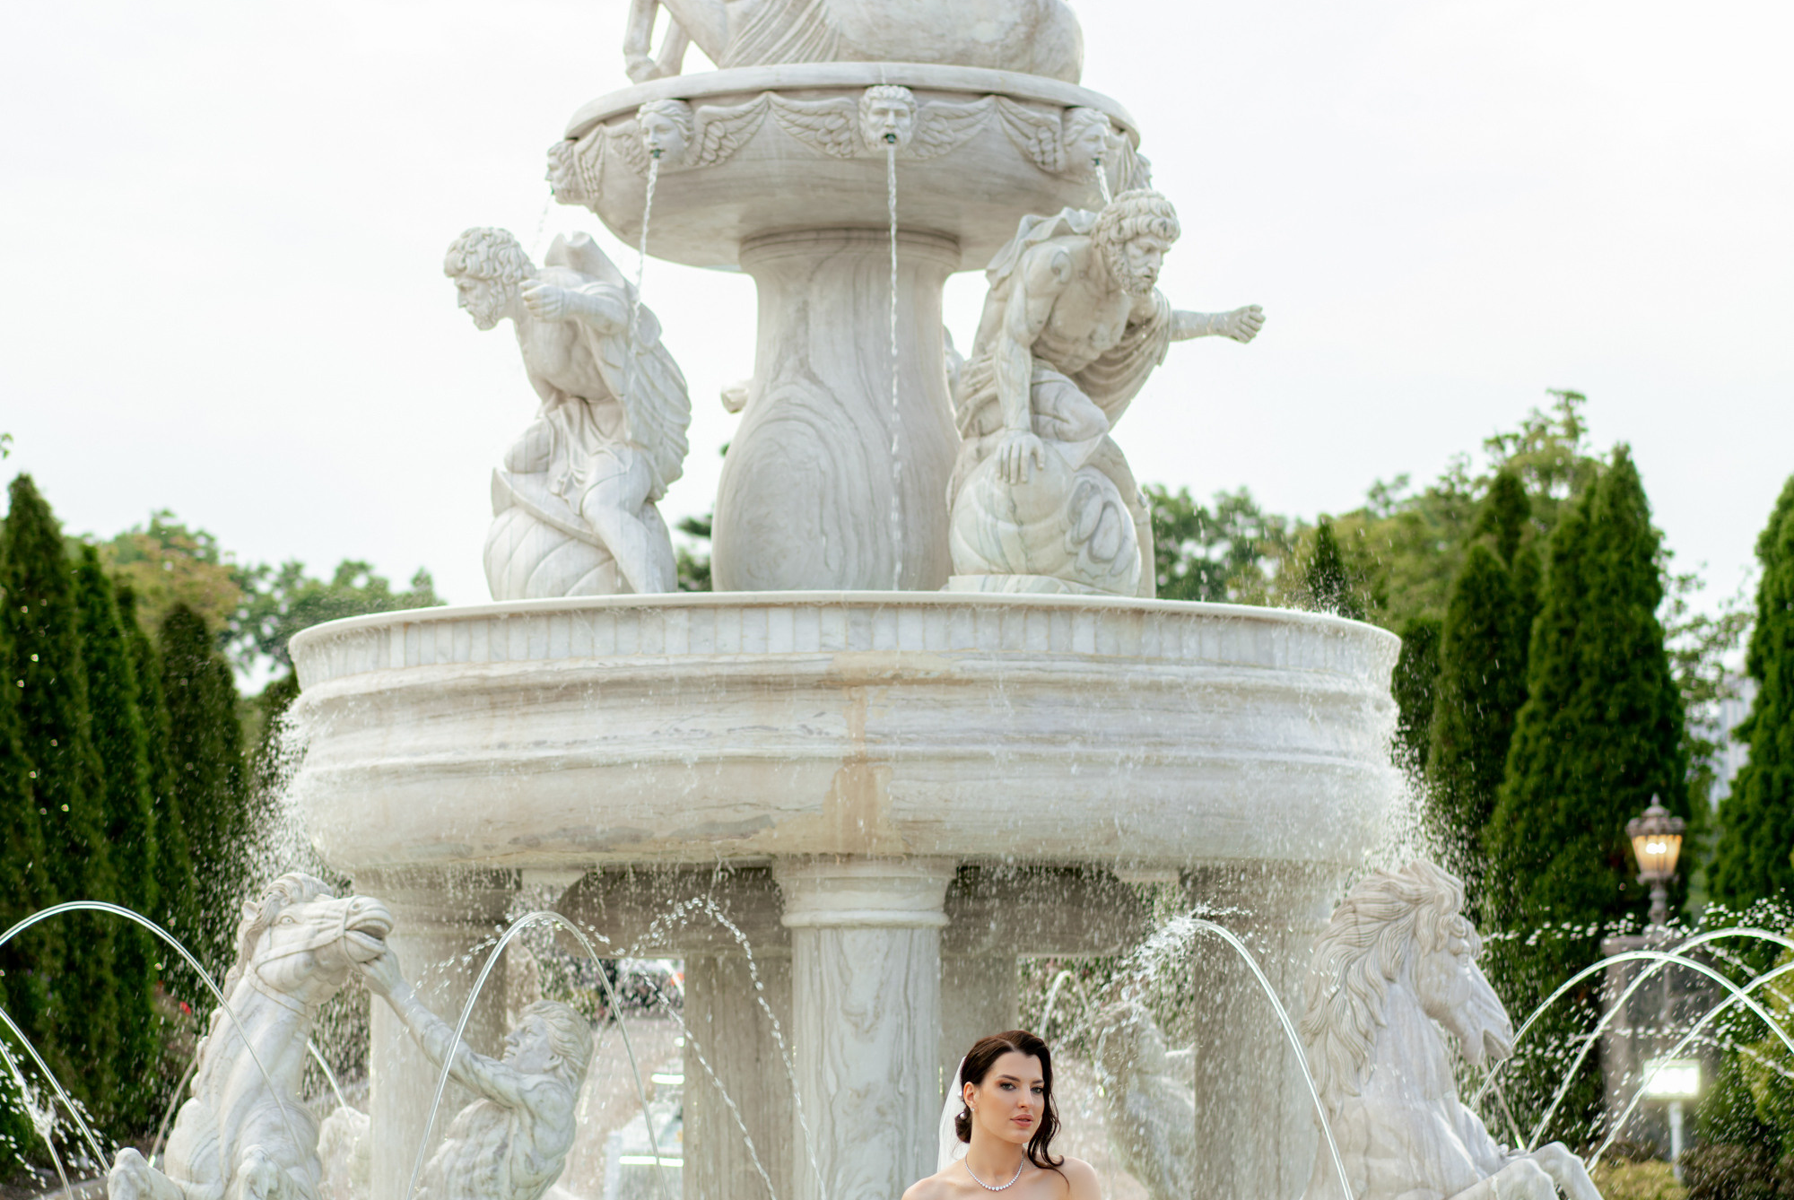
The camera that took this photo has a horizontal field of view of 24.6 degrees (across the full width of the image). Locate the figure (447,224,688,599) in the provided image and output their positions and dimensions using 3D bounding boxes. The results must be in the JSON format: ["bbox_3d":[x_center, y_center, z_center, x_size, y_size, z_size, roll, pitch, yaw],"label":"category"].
[{"bbox_3d":[-0.895,-0.443,11.244,0.620,1.172,0.680,2,-6,-15],"label":"figure"}]

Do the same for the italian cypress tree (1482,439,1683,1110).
[{"bbox_3d":[4.698,1.312,28.008,1.390,4.742,1.390,0,-6,0],"label":"italian cypress tree"}]

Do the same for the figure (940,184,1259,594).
[{"bbox_3d":[0.528,-0.485,10.947,0.700,1.197,0.660,5,-8,-42],"label":"figure"}]

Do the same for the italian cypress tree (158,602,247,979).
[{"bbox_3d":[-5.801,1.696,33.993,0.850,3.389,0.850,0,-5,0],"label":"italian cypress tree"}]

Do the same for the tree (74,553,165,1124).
[{"bbox_3d":[-5.446,1.653,27.969,0.880,4.029,0.880,0,-5,0],"label":"tree"}]

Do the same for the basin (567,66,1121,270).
[{"bbox_3d":[-0.140,-1.207,12.370,1.740,0.433,1.740,0,-5,0],"label":"basin"}]

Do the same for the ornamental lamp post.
[{"bbox_3d":[3.873,1.345,20.967,0.290,0.707,0.290,0,-5,0],"label":"ornamental lamp post"}]

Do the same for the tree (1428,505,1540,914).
[{"bbox_3d":[4.449,1.604,30.491,1.217,4.661,1.217,0,-6,0],"label":"tree"}]

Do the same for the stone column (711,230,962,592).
[{"bbox_3d":[-0.122,-0.412,11.497,0.760,1.142,0.760,0,-6,0],"label":"stone column"}]

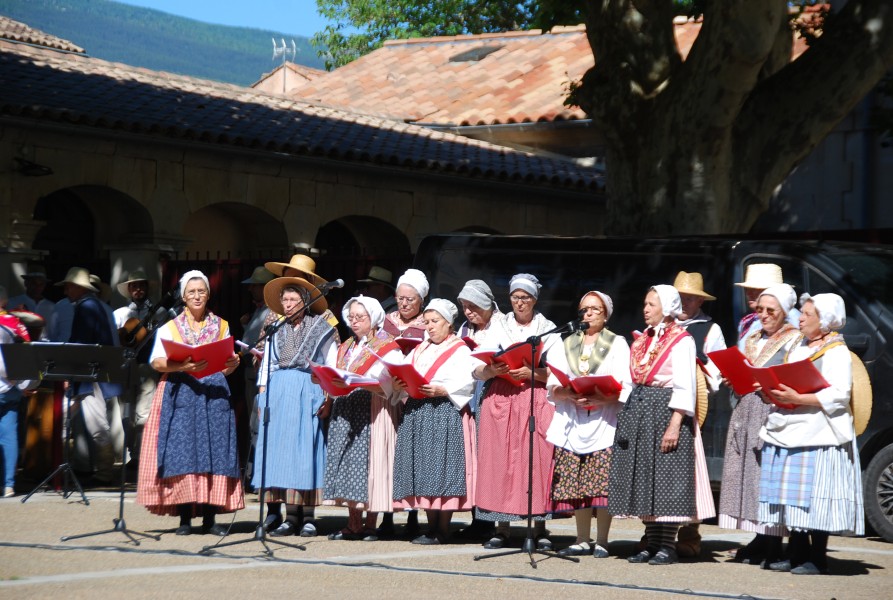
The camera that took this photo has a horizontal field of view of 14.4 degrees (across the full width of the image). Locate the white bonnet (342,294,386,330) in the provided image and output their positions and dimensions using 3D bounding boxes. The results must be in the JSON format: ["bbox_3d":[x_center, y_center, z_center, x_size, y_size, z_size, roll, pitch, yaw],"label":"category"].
[{"bbox_3d":[-0.503,0.082,21.400,0.240,0.230,0.250,2,11,30],"label":"white bonnet"}]

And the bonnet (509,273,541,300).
[{"bbox_3d":[0.475,-0.082,21.350,0.190,0.165,0.230,2,0,14],"label":"bonnet"}]

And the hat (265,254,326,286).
[{"bbox_3d":[-0.937,-0.185,22.200,0.420,0.140,0.410,27,-16,-37],"label":"hat"}]

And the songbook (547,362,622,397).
[{"bbox_3d":[0.810,0.508,20.500,0.440,0.120,0.310,18,-25,34],"label":"songbook"}]

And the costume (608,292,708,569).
[{"bbox_3d":[1.249,0.726,20.600,0.580,1.620,0.580,-1,-3,43],"label":"costume"}]

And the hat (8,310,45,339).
[{"bbox_3d":[-2.955,0.159,24.900,0.340,0.130,0.310,26,-18,-15],"label":"hat"}]

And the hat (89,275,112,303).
[{"bbox_3d":[-2.803,-0.102,27.800,0.350,0.140,0.360,5,3,23],"label":"hat"}]

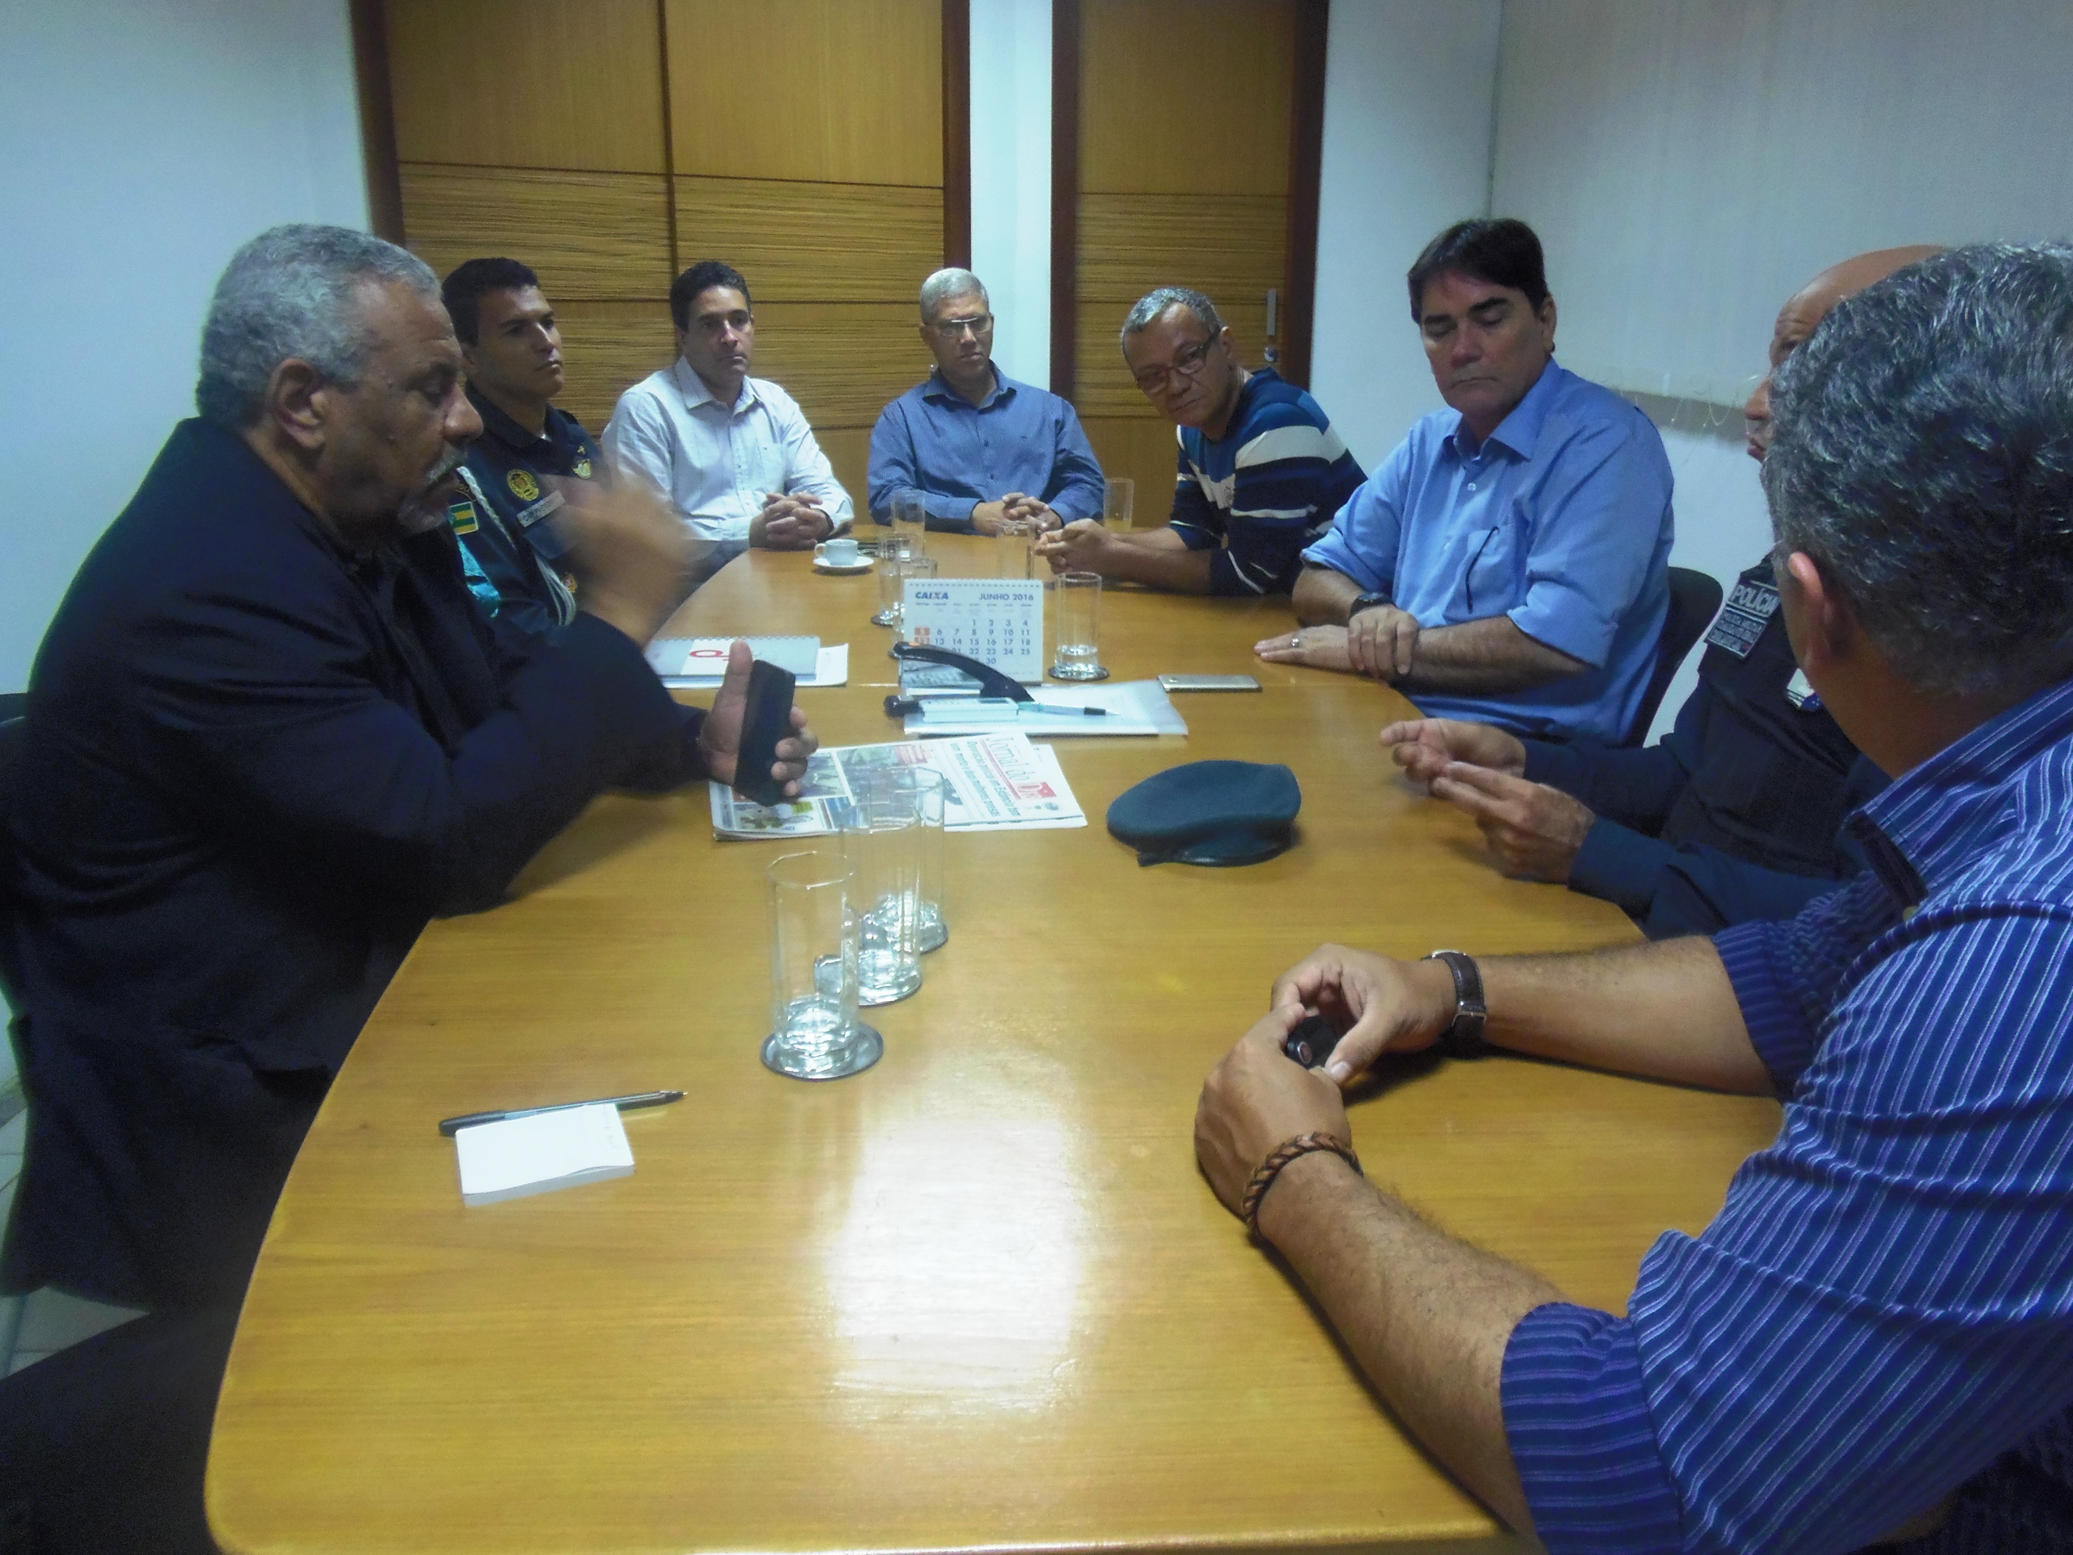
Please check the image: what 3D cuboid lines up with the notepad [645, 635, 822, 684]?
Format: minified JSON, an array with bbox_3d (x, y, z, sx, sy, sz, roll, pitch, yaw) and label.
[{"bbox_3d":[-0.465,-0.170,2.126,0.280,0.017,0.220,-1,19,-4],"label":"notepad"}]

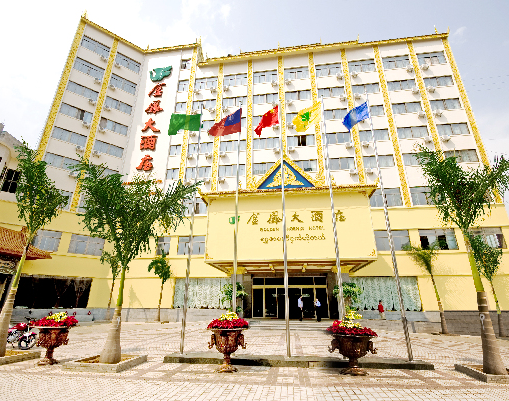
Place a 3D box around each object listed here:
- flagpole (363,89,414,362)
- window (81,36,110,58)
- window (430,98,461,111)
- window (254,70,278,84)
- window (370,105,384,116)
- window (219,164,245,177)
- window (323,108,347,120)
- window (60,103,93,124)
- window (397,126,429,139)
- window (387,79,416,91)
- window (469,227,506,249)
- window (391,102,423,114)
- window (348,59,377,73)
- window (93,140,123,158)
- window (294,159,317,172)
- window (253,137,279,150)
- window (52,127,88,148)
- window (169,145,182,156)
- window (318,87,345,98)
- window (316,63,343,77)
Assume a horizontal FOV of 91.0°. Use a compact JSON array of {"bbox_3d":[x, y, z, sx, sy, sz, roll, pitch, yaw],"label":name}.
[{"bbox_3d":[4.277,0.005,8.266,0.130,9.233,0.130,-3,-19,7],"label":"flagpole"},{"bbox_3d":[-19.339,-18.574,30.531,2.757,1.695,0.200,15,-24,-38],"label":"window"},{"bbox_3d":[19.030,-9.474,24.794,2.554,1.097,0.150,-2,-20,8],"label":"window"},{"bbox_3d":[1.354,-14.733,30.056,2.858,1.750,0.180,-2,-20,8],"label":"window"},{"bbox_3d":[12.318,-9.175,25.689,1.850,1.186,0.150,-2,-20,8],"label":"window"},{"bbox_3d":[-2.332,-3.154,27.032,2.834,1.379,0.200,-3,-19,7],"label":"window"},{"bbox_3d":[8.622,-9.187,26.978,2.843,1.301,0.180,-2,-20,8],"label":"window"},{"bbox_3d":[-19.957,-9.770,28.084,2.960,1.300,0.200,15,-25,-37],"label":"window"},{"bbox_3d":[16.833,-7.217,26.547,2.980,1.350,0.200,-3,-20,7],"label":"window"},{"bbox_3d":[15.518,-12.084,26.272,2.693,1.185,0.150,-2,-20,8],"label":"window"},{"bbox_3d":[18.796,3.107,20.240,2.606,1.670,0.150,-2,-20,8],"label":"window"},{"bbox_3d":[16.299,-9.866,26.697,2.785,1.134,0.180,-3,-19,7],"label":"window"},{"bbox_3d":[12.027,-14.963,27.844,2.802,1.595,0.150,-2,-20,8],"label":"window"},{"bbox_3d":[-16.535,-5.800,28.572,2.900,1.240,0.180,16,-25,-39],"label":"window"},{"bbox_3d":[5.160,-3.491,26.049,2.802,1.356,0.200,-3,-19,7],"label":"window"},{"bbox_3d":[1.382,-6.411,28.449,3.000,1.450,0.200,-3,-20,7],"label":"window"},{"bbox_3d":[-19.921,-6.891,27.088,2.970,1.300,0.200,15,-25,-37],"label":"window"},{"bbox_3d":[-8.915,-5.640,28.423,1.316,1.290,0.180,-2,-20,8],"label":"window"},{"bbox_3d":[8.440,-11.738,27.204,2.708,1.249,0.150,-2,-20,8],"label":"window"},{"bbox_3d":[8.918,-15.471,29.701,3.034,1.748,0.180,-3,-19,7],"label":"window"}]

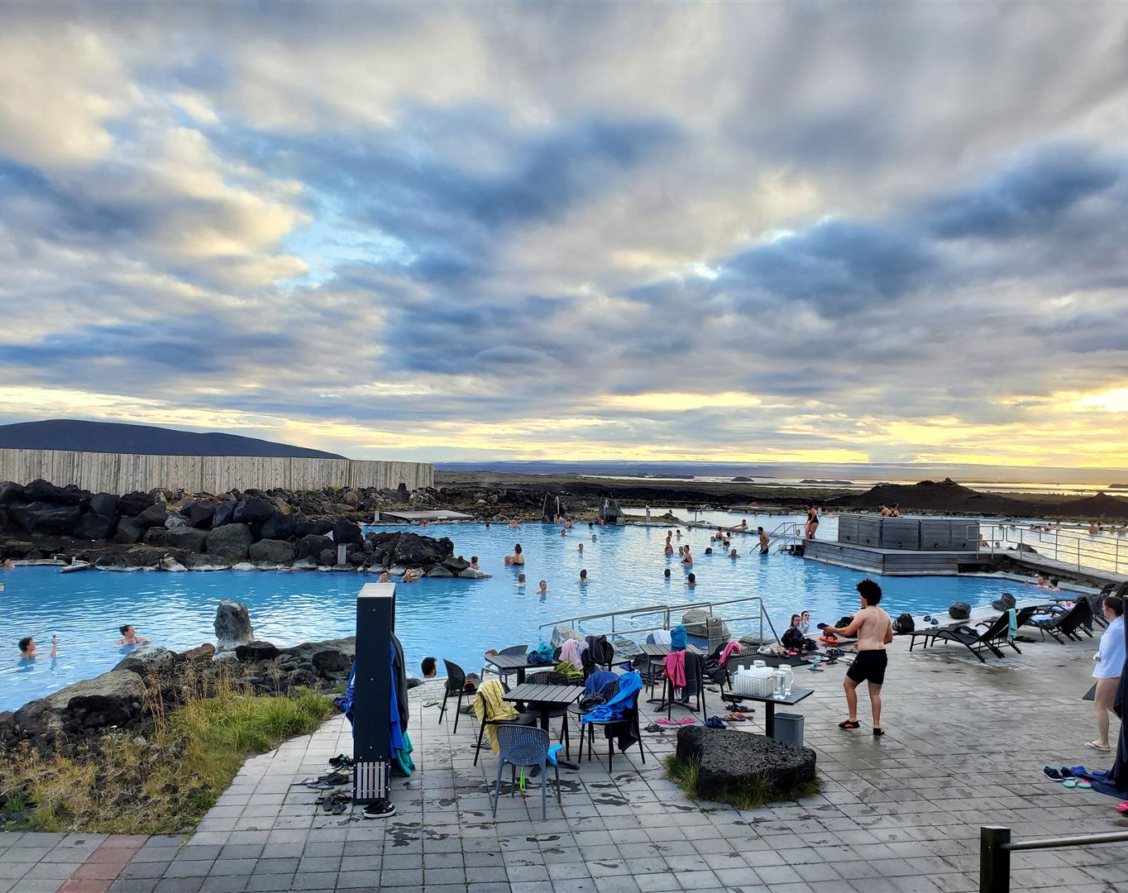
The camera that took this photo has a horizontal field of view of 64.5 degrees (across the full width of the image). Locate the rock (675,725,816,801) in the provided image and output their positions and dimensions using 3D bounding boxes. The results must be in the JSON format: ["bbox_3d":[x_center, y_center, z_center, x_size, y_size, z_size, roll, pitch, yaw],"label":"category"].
[{"bbox_3d":[1.808,3.099,8.750,1.270,0.410,1.000,1,-2,0],"label":"rock"}]

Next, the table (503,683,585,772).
[{"bbox_3d":[-0.196,2.934,9.261,0.710,0.740,0.710,0,-2,12],"label":"table"}]

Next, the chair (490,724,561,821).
[{"bbox_3d":[-0.316,2.784,7.834,0.500,0.810,0.560,0,-1,15],"label":"chair"}]

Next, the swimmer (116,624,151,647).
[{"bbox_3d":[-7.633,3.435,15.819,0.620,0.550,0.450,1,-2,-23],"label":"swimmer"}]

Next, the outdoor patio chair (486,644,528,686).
[{"bbox_3d":[-0.722,2.864,11.293,0.500,0.810,0.550,2,-2,-37],"label":"outdoor patio chair"}]

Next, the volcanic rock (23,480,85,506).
[{"bbox_3d":[-19.551,1.784,34.300,2.350,1.020,1.400,2,-2,-30],"label":"volcanic rock"}]

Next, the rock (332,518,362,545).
[{"bbox_3d":[-7.328,2.884,30.300,1.000,0.900,0.950,1,-1,-14],"label":"rock"}]

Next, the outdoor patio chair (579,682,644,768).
[{"bbox_3d":[0.515,2.911,9.363,0.530,0.810,0.500,2,-2,-42],"label":"outdoor patio chair"}]

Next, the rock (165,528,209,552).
[{"bbox_3d":[-11.852,2.910,28.134,1.290,0.800,0.910,1,-2,-23],"label":"rock"}]

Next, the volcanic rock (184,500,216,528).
[{"bbox_3d":[-11.709,2.169,28.752,1.000,0.870,0.900,1,-2,-22],"label":"volcanic rock"}]

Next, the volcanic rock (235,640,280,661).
[{"bbox_3d":[-4.825,3.234,14.100,0.720,0.360,0.500,1,-2,-19],"label":"volcanic rock"}]

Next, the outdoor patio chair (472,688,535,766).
[{"bbox_3d":[-0.601,2.814,9.184,0.560,0.810,0.500,0,-1,11],"label":"outdoor patio chair"}]

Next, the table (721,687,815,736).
[{"bbox_3d":[2.113,2.884,9.203,0.715,0.730,0.650,0,-2,34],"label":"table"}]

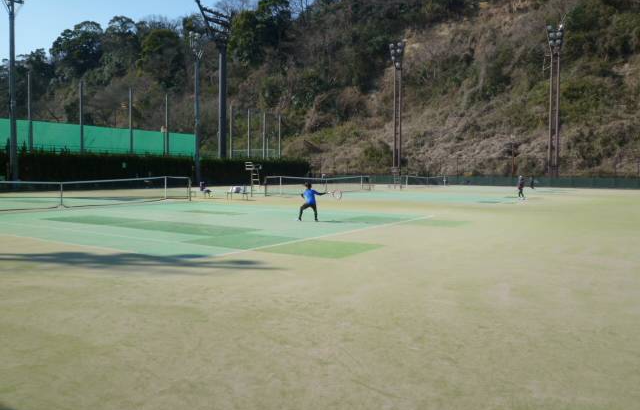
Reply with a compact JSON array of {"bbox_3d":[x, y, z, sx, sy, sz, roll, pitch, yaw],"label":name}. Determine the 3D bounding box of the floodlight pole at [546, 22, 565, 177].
[{"bbox_3d":[24.243,-10.190,55.203,1.650,16.800,0.900,3,4,32],"label":"floodlight pole"}]

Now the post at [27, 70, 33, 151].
[{"bbox_3d":[-25.910,-6.841,47.871,0.260,9.900,0.260,3,4,32],"label":"post"}]

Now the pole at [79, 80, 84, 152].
[{"bbox_3d":[-23.252,-7.095,52.402,0.260,9.900,0.260,3,4,32],"label":"pole"}]

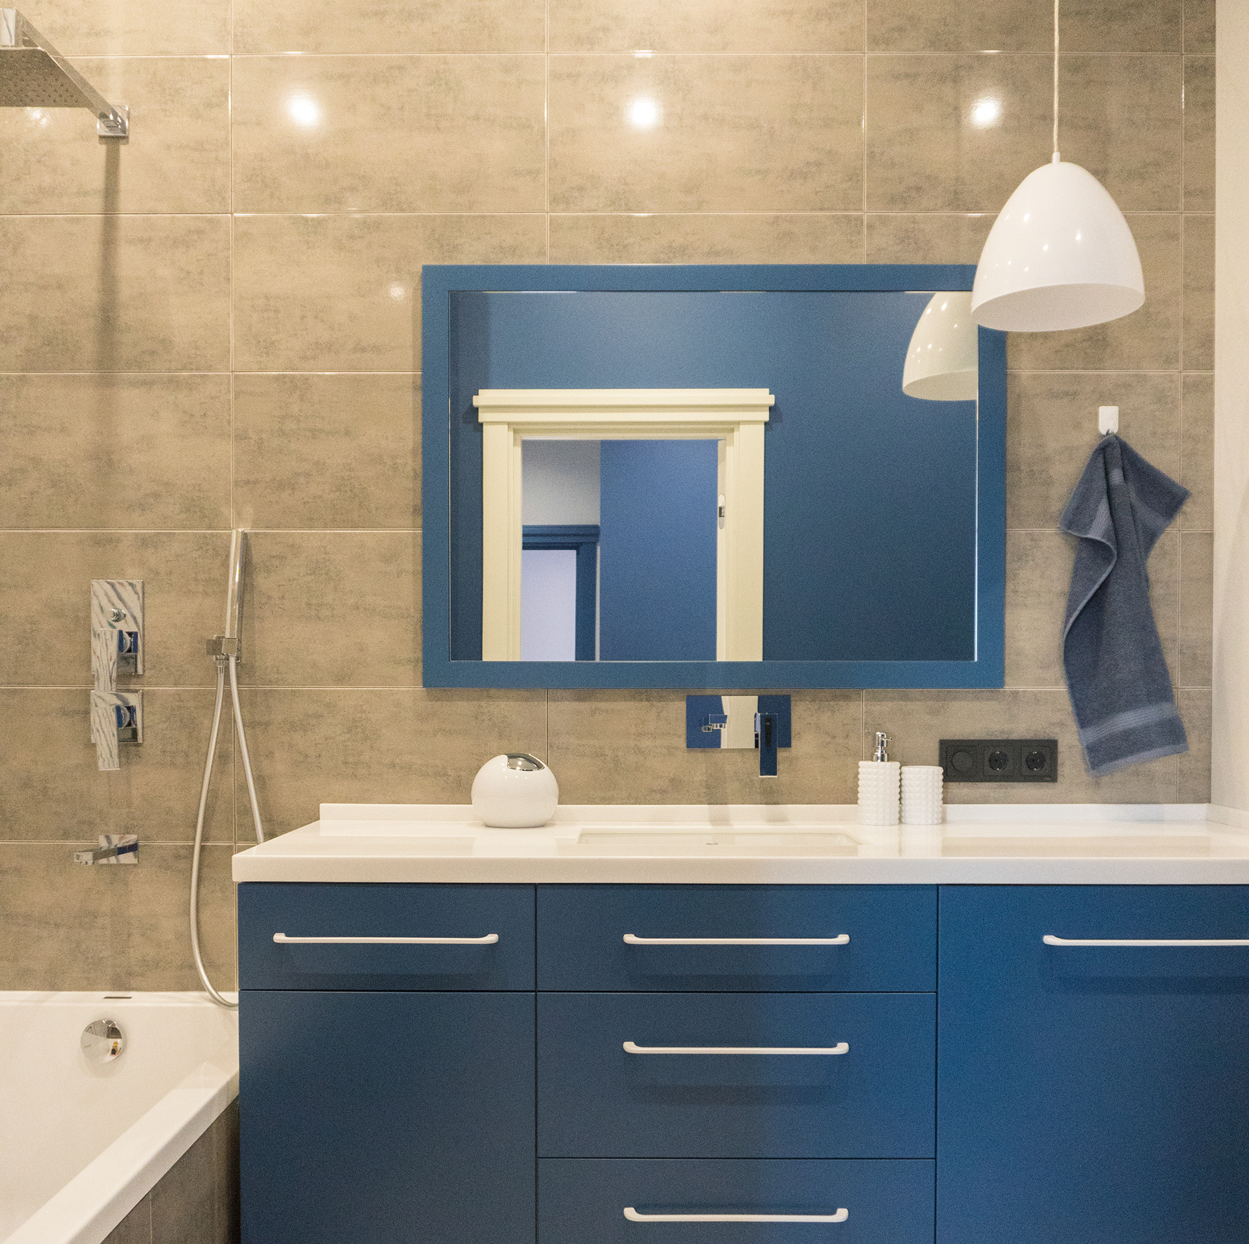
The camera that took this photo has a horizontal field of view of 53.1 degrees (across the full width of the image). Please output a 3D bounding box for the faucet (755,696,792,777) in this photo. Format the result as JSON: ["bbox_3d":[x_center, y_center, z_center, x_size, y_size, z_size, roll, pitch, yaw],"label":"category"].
[{"bbox_3d":[0.271,0.210,2.320,0.067,0.150,0.080,0,0,0],"label":"faucet"}]

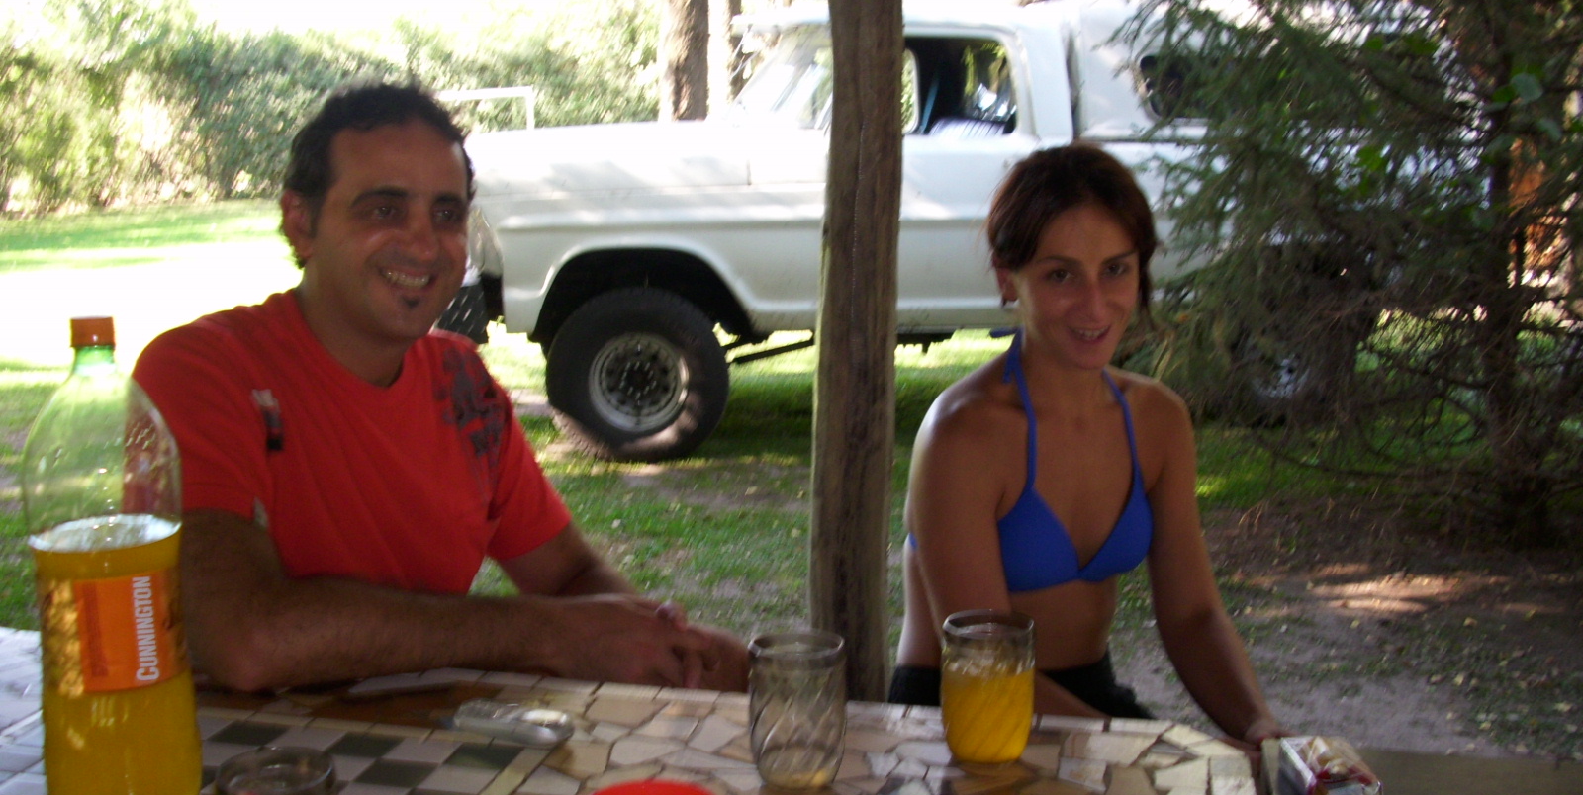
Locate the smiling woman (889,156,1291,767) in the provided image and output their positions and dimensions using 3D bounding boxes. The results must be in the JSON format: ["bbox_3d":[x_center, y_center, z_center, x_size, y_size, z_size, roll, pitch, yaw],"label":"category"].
[{"bbox_3d":[0.296,0.351,1.496,0.470,1.220,0.740,-5,11,-30],"label":"smiling woman"}]

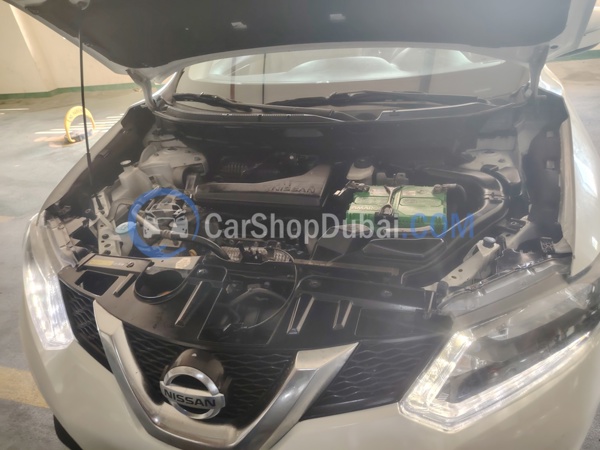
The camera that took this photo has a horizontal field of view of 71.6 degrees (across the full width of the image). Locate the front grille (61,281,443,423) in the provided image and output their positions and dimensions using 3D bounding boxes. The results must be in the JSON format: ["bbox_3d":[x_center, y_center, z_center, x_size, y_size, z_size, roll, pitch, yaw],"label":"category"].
[{"bbox_3d":[-0.196,0.323,0.949,0.982,0.218,0.201,4,37,18],"label":"front grille"}]

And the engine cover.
[{"bbox_3d":[-0.109,-0.144,1.482,0.450,0.080,0.250,4,34,18],"label":"engine cover"}]

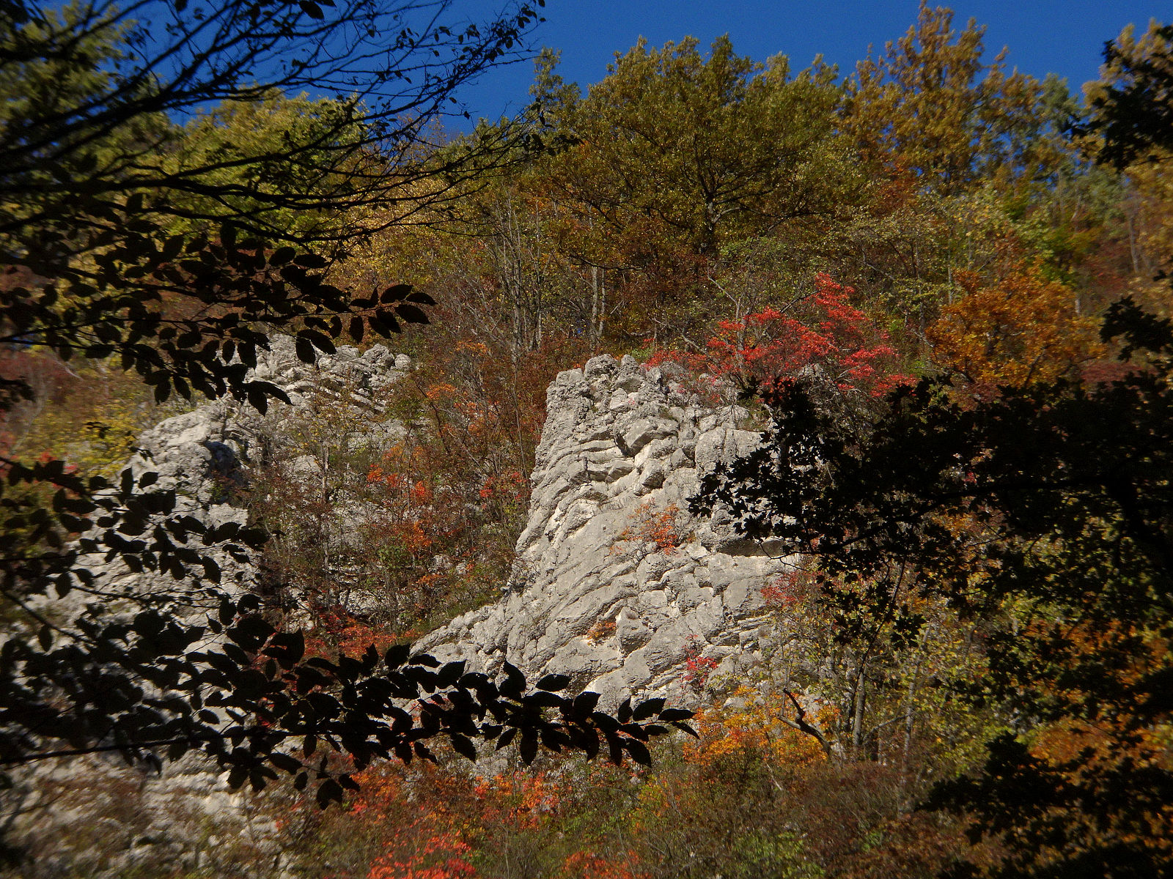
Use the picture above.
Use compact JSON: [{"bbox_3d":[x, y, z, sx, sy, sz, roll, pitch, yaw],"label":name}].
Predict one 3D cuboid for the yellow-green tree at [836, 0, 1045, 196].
[{"bbox_3d":[10.280,-9.230,99.041,6.000,7.000,5.800,-2,-16,6],"label":"yellow-green tree"}]

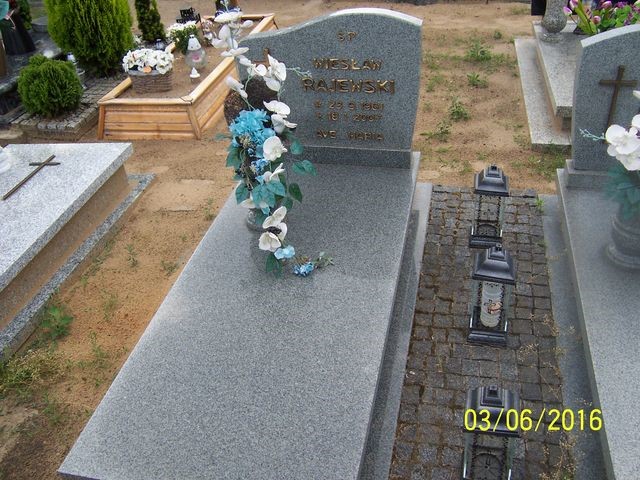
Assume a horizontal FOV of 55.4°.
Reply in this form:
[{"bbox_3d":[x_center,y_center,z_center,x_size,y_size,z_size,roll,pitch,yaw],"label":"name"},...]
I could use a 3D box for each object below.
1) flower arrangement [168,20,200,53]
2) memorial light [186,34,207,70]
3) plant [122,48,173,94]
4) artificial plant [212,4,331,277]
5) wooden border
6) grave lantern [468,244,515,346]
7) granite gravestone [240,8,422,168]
[{"bbox_3d":[-1.029,-1.542,4.600,0.240,0.220,0.230,5,36,12],"label":"flower arrangement"},{"bbox_3d":[-0.875,-1.329,4.270,0.150,0.235,0.150,5,36,12],"label":"memorial light"},{"bbox_3d":[-1.107,-1.139,4.002,0.330,0.260,0.220,5,36,12],"label":"plant"},{"bbox_3d":[-0.168,-0.375,2.274,0.430,0.900,0.380,5,36,12],"label":"artificial plant"},{"bbox_3d":[-0.885,-1.276,4.534,0.670,0.255,1.880,3,36,13],"label":"wooden border"},{"bbox_3d":[0.625,0.186,2.223,0.143,0.385,0.143,5,36,12],"label":"grave lantern"},{"bbox_3d":[0.061,-0.702,2.861,0.830,0.720,0.135,5,36,12],"label":"granite gravestone"}]

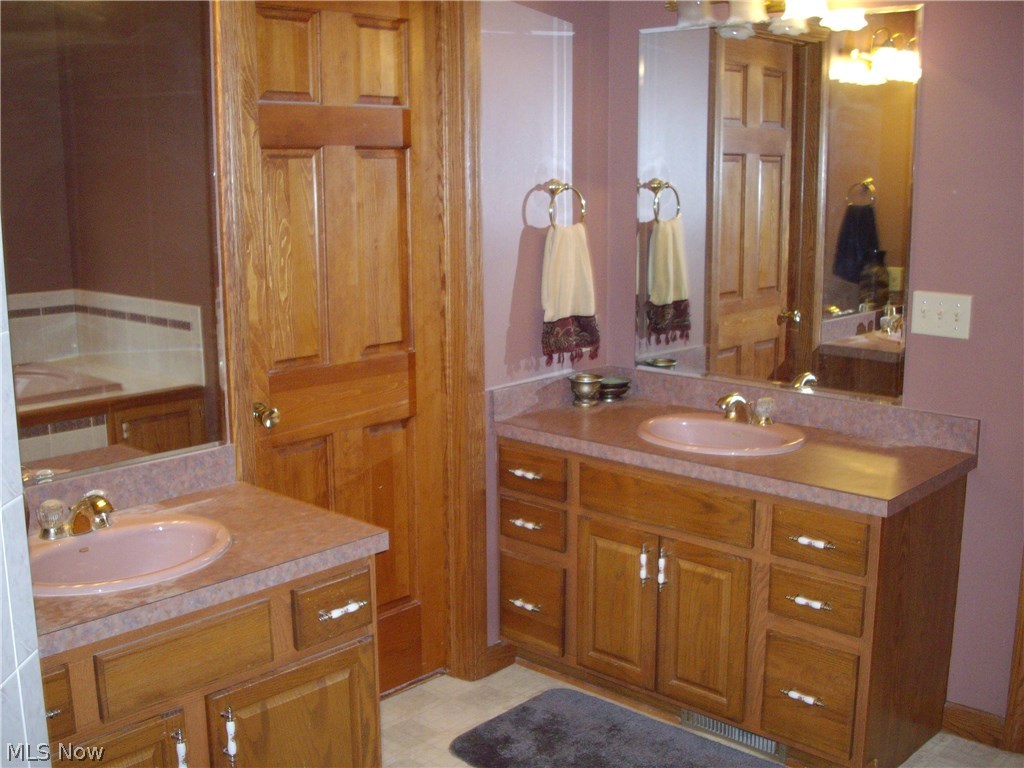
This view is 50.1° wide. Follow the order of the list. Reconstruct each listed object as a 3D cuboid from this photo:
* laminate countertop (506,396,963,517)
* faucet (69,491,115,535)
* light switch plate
[{"bbox_3d":[0.601,0.171,3.158,1.253,0.041,0.570,10,14,41],"label":"laminate countertop"},{"bbox_3d":[-0.869,0.270,2.236,0.148,0.101,0.042,10,14,41],"label":"faucet"},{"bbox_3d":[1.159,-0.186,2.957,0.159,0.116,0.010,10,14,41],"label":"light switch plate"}]

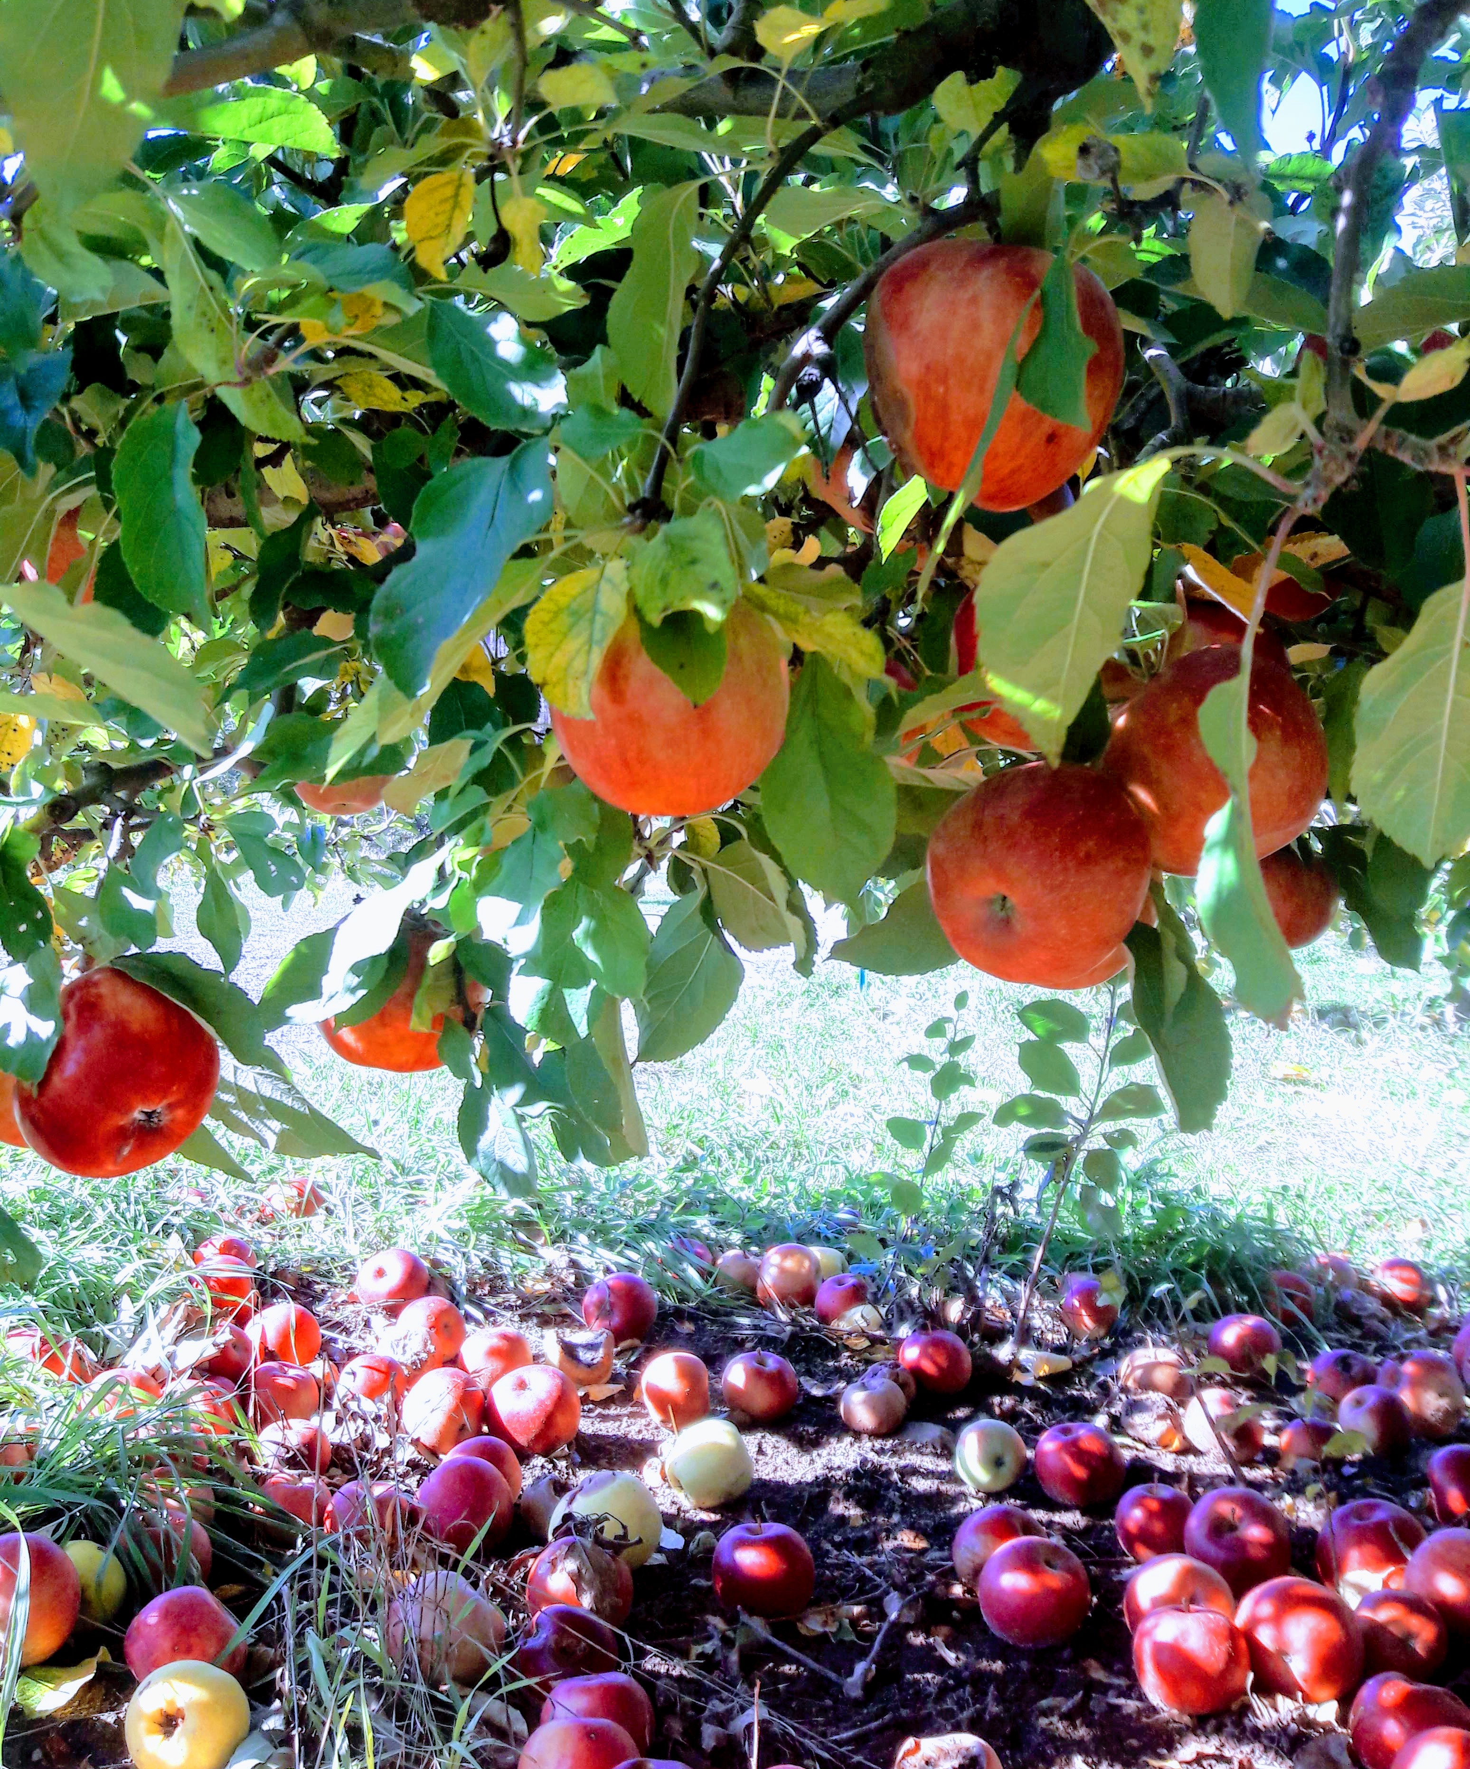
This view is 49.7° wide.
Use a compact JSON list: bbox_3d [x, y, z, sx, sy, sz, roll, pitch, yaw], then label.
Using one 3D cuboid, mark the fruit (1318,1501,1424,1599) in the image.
[{"bbox_3d":[0.476,0.499,1.186,0.081,0.074,0.081,19,42,27],"label":"fruit"}]

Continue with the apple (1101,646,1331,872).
[{"bbox_3d":[0.168,-0.043,0.555,0.079,0.076,0.079,2,3,0],"label":"apple"}]

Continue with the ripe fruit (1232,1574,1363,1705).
[{"bbox_3d":[0.376,0.504,1.060,0.084,0.084,0.080,0,-5,29],"label":"ripe fruit"}]

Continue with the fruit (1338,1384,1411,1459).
[{"bbox_3d":[0.616,0.516,1.528,0.069,0.065,0.069,-25,34,0],"label":"fruit"}]

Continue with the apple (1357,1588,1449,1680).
[{"bbox_3d":[0.484,0.544,1.150,0.067,0.062,0.067,2,3,24],"label":"apple"}]

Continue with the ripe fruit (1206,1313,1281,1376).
[{"bbox_3d":[0.539,0.487,1.677,0.077,0.068,0.077,0,3,0],"label":"ripe fruit"}]

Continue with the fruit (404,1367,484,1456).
[{"bbox_3d":[-0.270,0.489,1.470,0.076,0.081,0.076,1,3,0],"label":"fruit"}]

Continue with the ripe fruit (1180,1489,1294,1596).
[{"bbox_3d":[0.377,0.493,1.191,0.081,0.081,0.075,-3,-39,4],"label":"ripe fruit"}]

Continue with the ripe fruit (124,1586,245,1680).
[{"bbox_3d":[-0.352,0.482,1.016,0.078,0.070,0.078,2,3,0],"label":"ripe fruit"}]

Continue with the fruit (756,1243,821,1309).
[{"bbox_3d":[0.065,0.465,1.884,0.077,0.074,0.077,2,3,0],"label":"fruit"}]

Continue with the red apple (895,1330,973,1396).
[{"bbox_3d":[0.208,0.500,1.657,0.074,0.066,0.074,1,3,7],"label":"red apple"}]

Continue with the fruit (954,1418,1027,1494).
[{"bbox_3d":[0.233,0.524,1.452,0.067,0.067,0.063,-32,23,-3],"label":"fruit"}]

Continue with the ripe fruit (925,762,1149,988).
[{"bbox_3d":[0.106,-0.003,0.555,0.079,0.079,0.073,0,16,31],"label":"ripe fruit"}]

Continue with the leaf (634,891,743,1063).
[{"bbox_3d":[-0.019,0.037,0.640,0.040,0.074,0.020,20,0,-5],"label":"leaf"}]

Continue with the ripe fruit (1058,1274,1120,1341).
[{"bbox_3d":[0.415,0.496,1.856,0.070,0.075,0.070,0,3,0],"label":"ripe fruit"}]

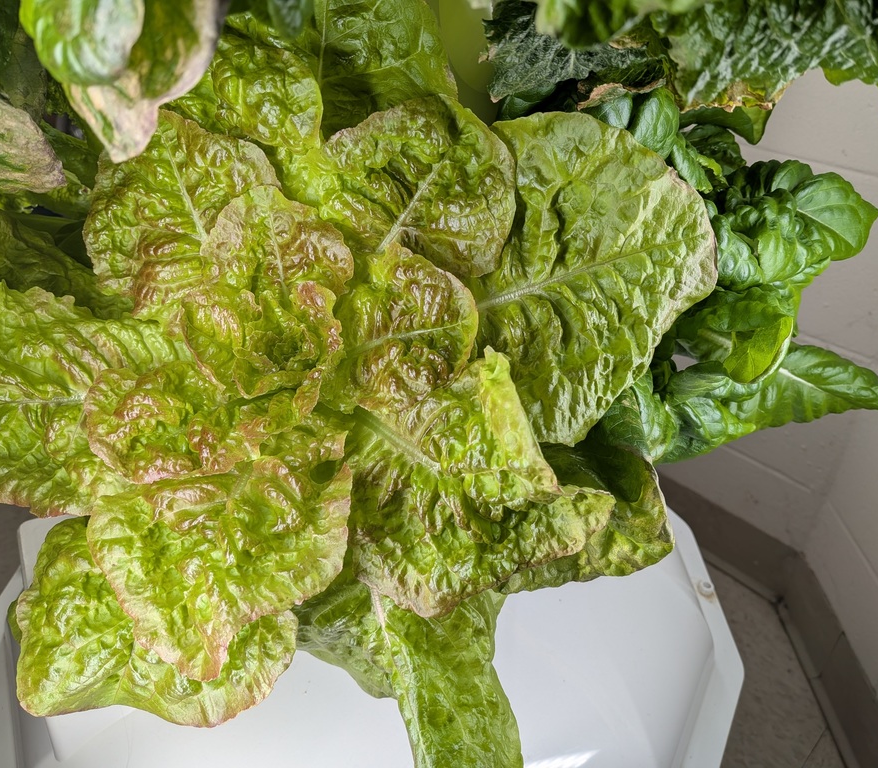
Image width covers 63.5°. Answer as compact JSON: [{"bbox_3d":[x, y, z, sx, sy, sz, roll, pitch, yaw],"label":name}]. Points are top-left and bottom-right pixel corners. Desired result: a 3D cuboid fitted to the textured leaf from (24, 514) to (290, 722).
[{"bbox_3d":[-0.191,0.157,0.492,0.176,0.060,0.143,4,63,2],"label":"textured leaf"}]

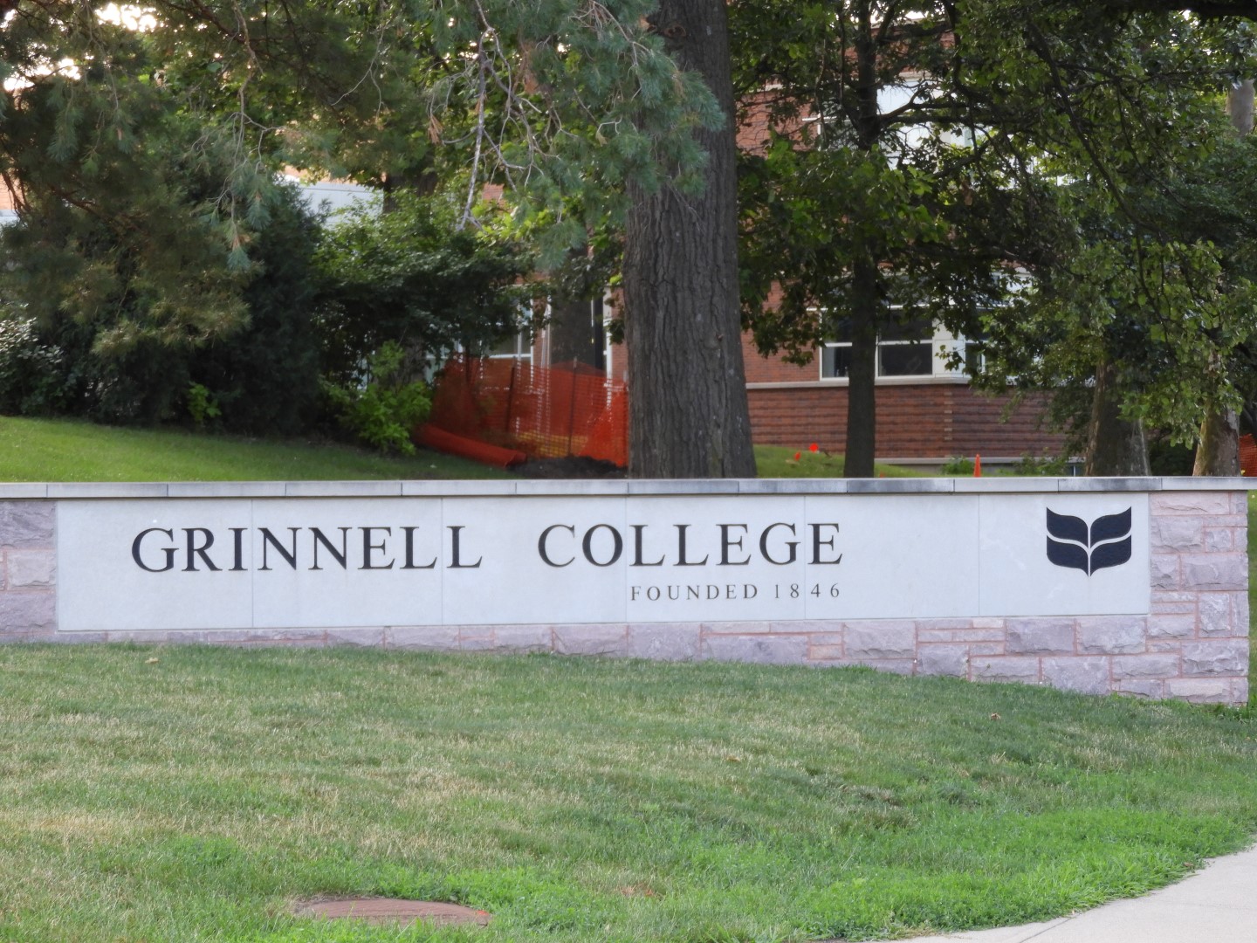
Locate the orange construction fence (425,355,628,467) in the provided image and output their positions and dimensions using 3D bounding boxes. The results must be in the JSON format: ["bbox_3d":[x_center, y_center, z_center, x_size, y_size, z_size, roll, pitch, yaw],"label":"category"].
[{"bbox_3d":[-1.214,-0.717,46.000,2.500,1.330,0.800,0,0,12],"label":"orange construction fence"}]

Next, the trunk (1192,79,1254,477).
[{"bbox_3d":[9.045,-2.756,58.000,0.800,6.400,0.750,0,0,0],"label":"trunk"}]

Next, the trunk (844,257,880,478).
[{"bbox_3d":[2.814,-1.179,46.000,0.390,2.850,0.370,0,0,0],"label":"trunk"}]

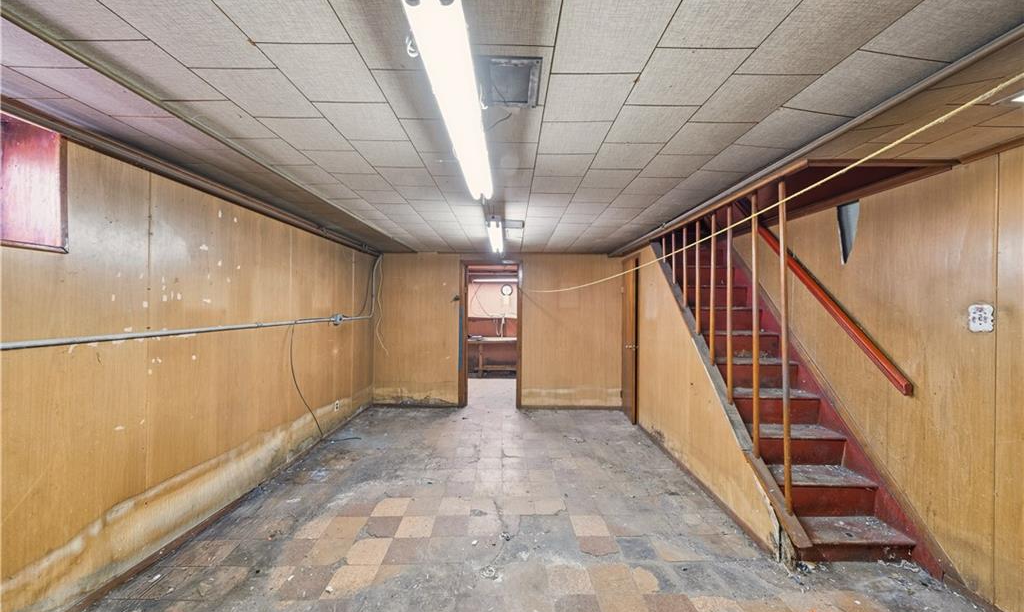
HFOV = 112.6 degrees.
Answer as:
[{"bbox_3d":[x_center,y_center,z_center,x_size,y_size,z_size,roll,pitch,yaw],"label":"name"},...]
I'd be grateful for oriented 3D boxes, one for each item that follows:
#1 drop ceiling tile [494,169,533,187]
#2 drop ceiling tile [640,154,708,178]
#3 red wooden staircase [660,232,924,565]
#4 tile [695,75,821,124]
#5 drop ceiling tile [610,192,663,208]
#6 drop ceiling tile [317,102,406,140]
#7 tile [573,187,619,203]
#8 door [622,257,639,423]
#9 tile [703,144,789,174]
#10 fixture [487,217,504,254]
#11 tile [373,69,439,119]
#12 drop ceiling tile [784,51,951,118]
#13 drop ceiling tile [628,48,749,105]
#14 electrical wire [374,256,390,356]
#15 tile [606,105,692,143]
[{"bbox_3d":[-0.025,-0.796,2.106,0.307,0.020,0.300,1,-1,0],"label":"drop ceiling tile"},{"bbox_3d":[0.891,-0.772,1.882,0.305,0.020,0.302,1,-1,0],"label":"drop ceiling tile"},{"bbox_3d":[1.900,0.330,2.830,0.730,2.220,1.980,0,0,0],"label":"red wooden staircase"},{"bbox_3d":[0.893,-0.782,1.292,0.305,0.020,0.302,1,-1,0],"label":"tile"},{"bbox_3d":[0.899,-0.770,2.491,0.307,0.020,0.297,1,-1,0],"label":"drop ceiling tile"},{"bbox_3d":[-0.634,-0.804,1.483,0.307,0.020,0.297,1,-1,0],"label":"drop ceiling tile"},{"bbox_3d":[0.593,-0.776,2.374,0.307,0.020,0.297,1,-1,0],"label":"tile"},{"bbox_3d":[1.505,0.435,4.430,0.050,2.020,0.640,0,0,5],"label":"door"},{"bbox_3d":[1.194,-0.775,1.779,0.282,0.020,0.297,1,-1,0],"label":"tile"},{"bbox_3d":[-0.155,-0.707,3.553,0.130,0.110,1.240,1,-1,0],"label":"fixture"},{"bbox_3d":[-0.328,-0.802,1.303,0.307,0.020,0.297,1,-1,0],"label":"tile"},{"bbox_3d":[1.216,-0.774,1.197,0.304,0.020,0.297,9,-1,0],"label":"drop ceiling tile"},{"bbox_3d":[0.588,-0.787,1.181,0.305,0.020,0.302,1,-1,0],"label":"drop ceiling tile"},{"bbox_3d":[-1.837,-0.007,4.851,0.190,1.430,0.060,1,-1,0],"label":"electrical wire"},{"bbox_3d":[0.587,-0.783,1.476,0.305,0.020,0.302,1,-1,0],"label":"tile"}]

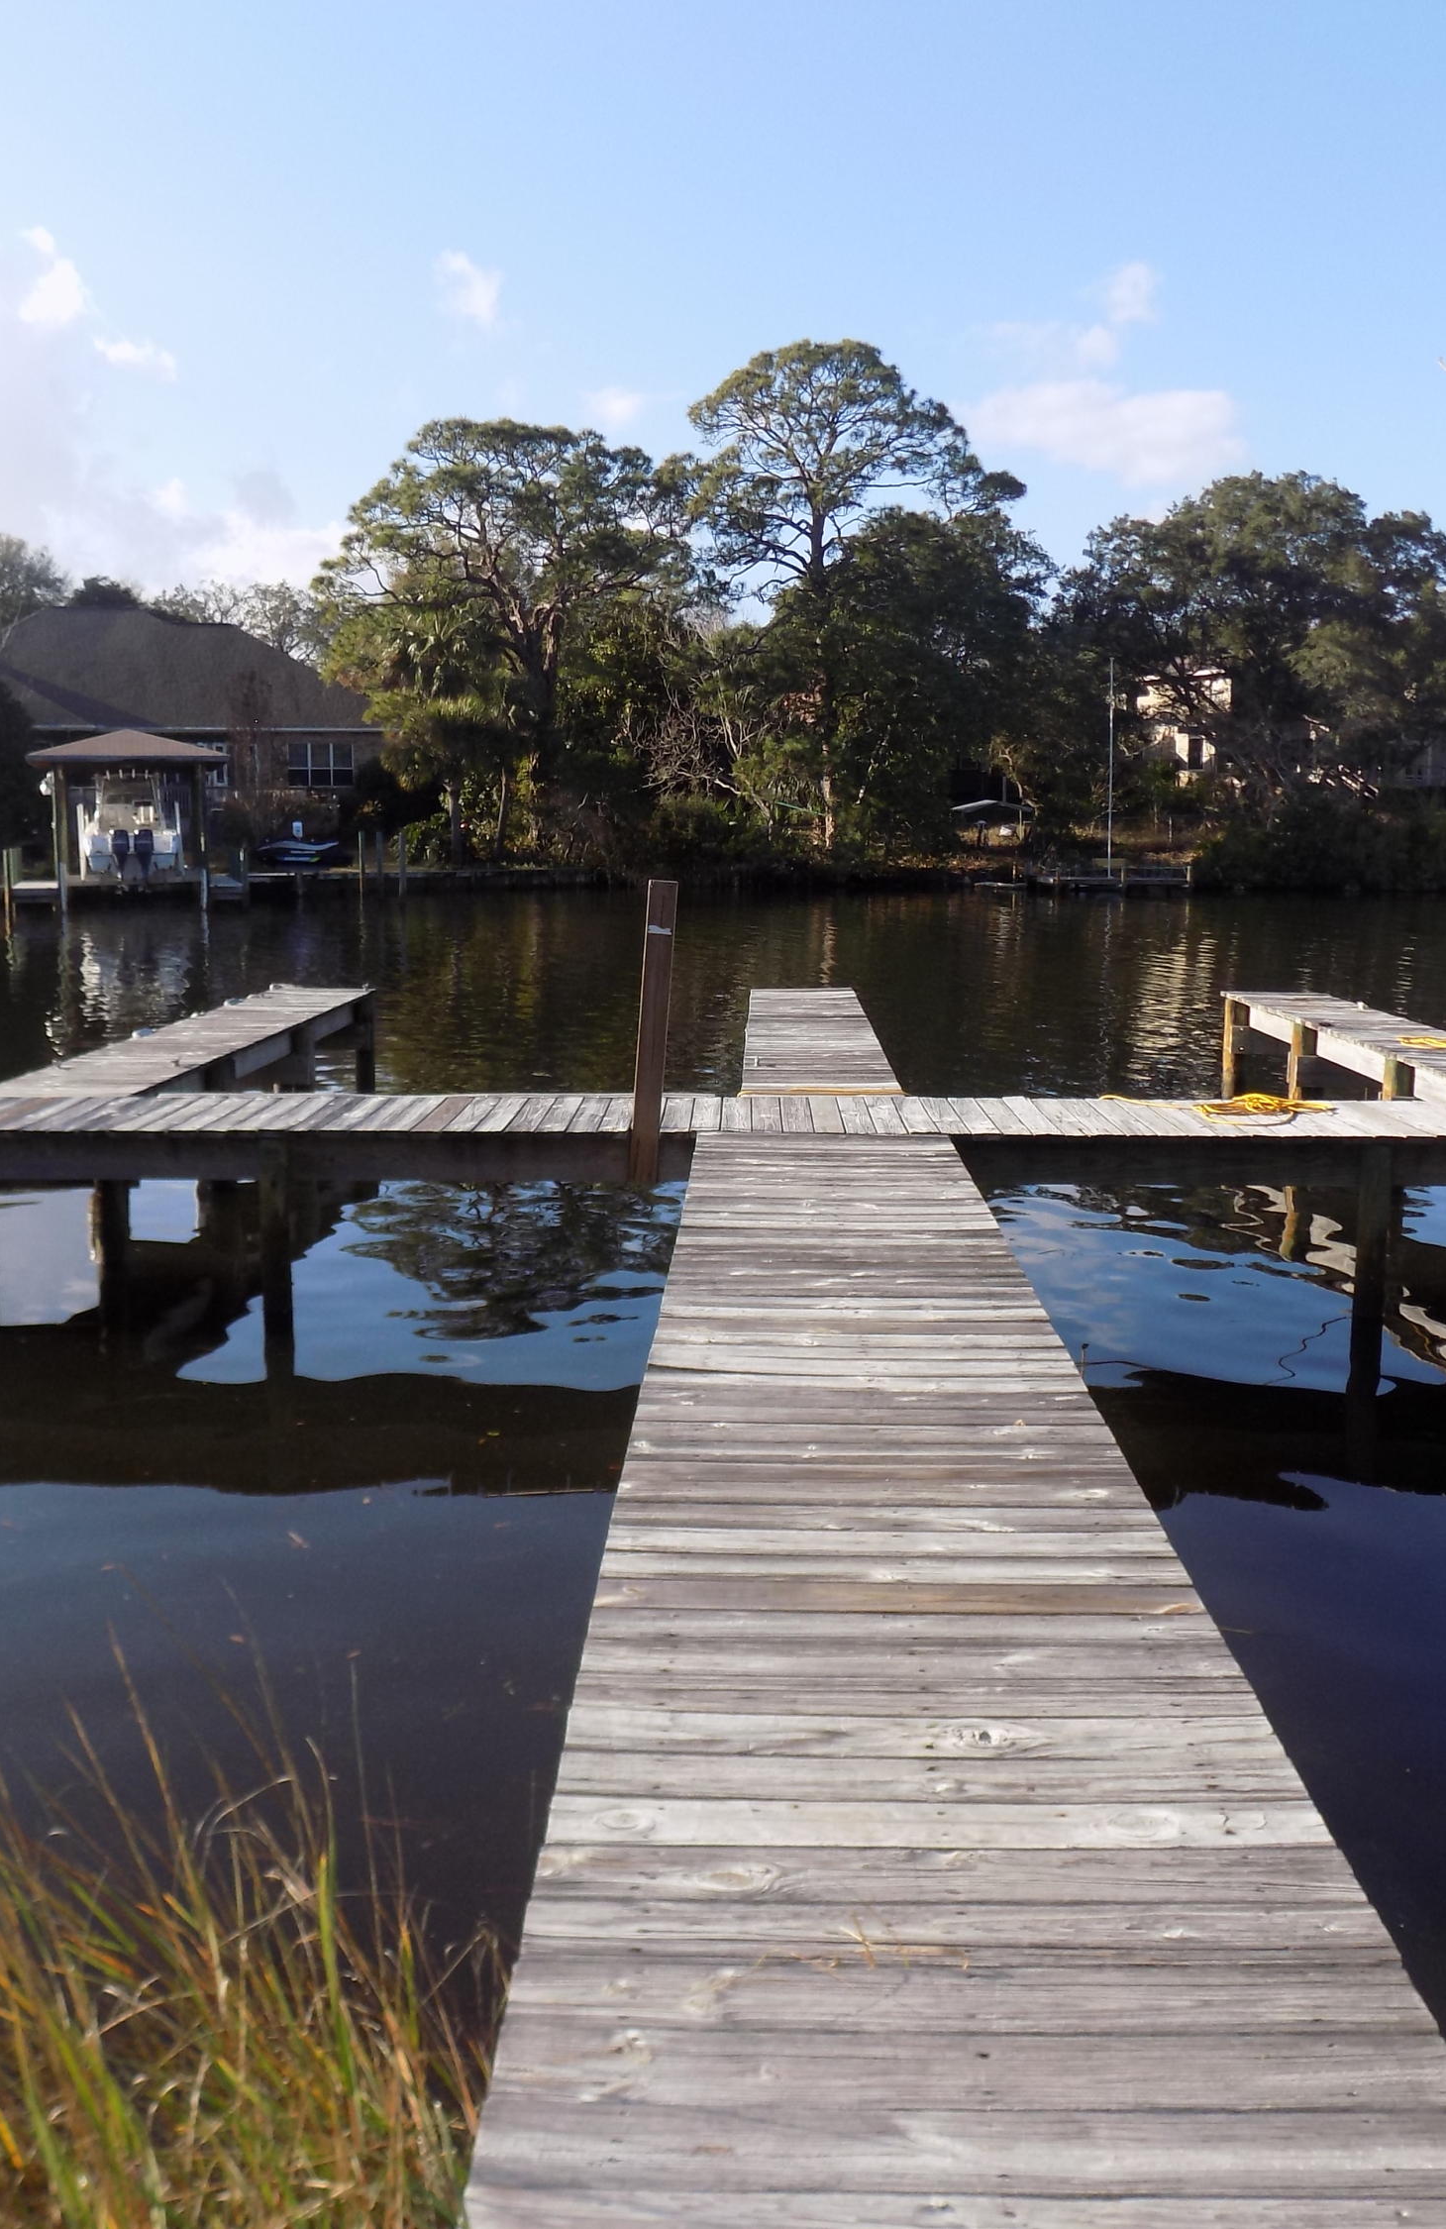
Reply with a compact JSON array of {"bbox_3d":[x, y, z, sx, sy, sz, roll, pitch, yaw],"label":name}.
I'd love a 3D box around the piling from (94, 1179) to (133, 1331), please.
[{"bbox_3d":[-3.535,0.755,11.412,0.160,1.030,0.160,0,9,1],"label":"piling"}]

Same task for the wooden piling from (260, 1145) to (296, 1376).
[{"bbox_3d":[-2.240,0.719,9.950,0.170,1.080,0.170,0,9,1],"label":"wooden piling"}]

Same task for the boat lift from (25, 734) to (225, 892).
[{"bbox_3d":[-16.803,-8.385,55.500,5.300,4.700,7.200,-3,9,-16],"label":"boat lift"}]

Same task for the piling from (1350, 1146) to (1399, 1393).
[{"bbox_3d":[3.223,0.749,9.809,0.150,1.160,0.150,0,9,1],"label":"piling"}]

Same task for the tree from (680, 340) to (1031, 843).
[{"bbox_3d":[4.142,-15.919,61.287,10.660,15.350,9.600,0,9,0],"label":"tree"}]

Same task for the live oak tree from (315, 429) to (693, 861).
[{"bbox_3d":[-6.629,-14.460,59.995,11.220,12.800,10.090,0,9,0],"label":"live oak tree"}]

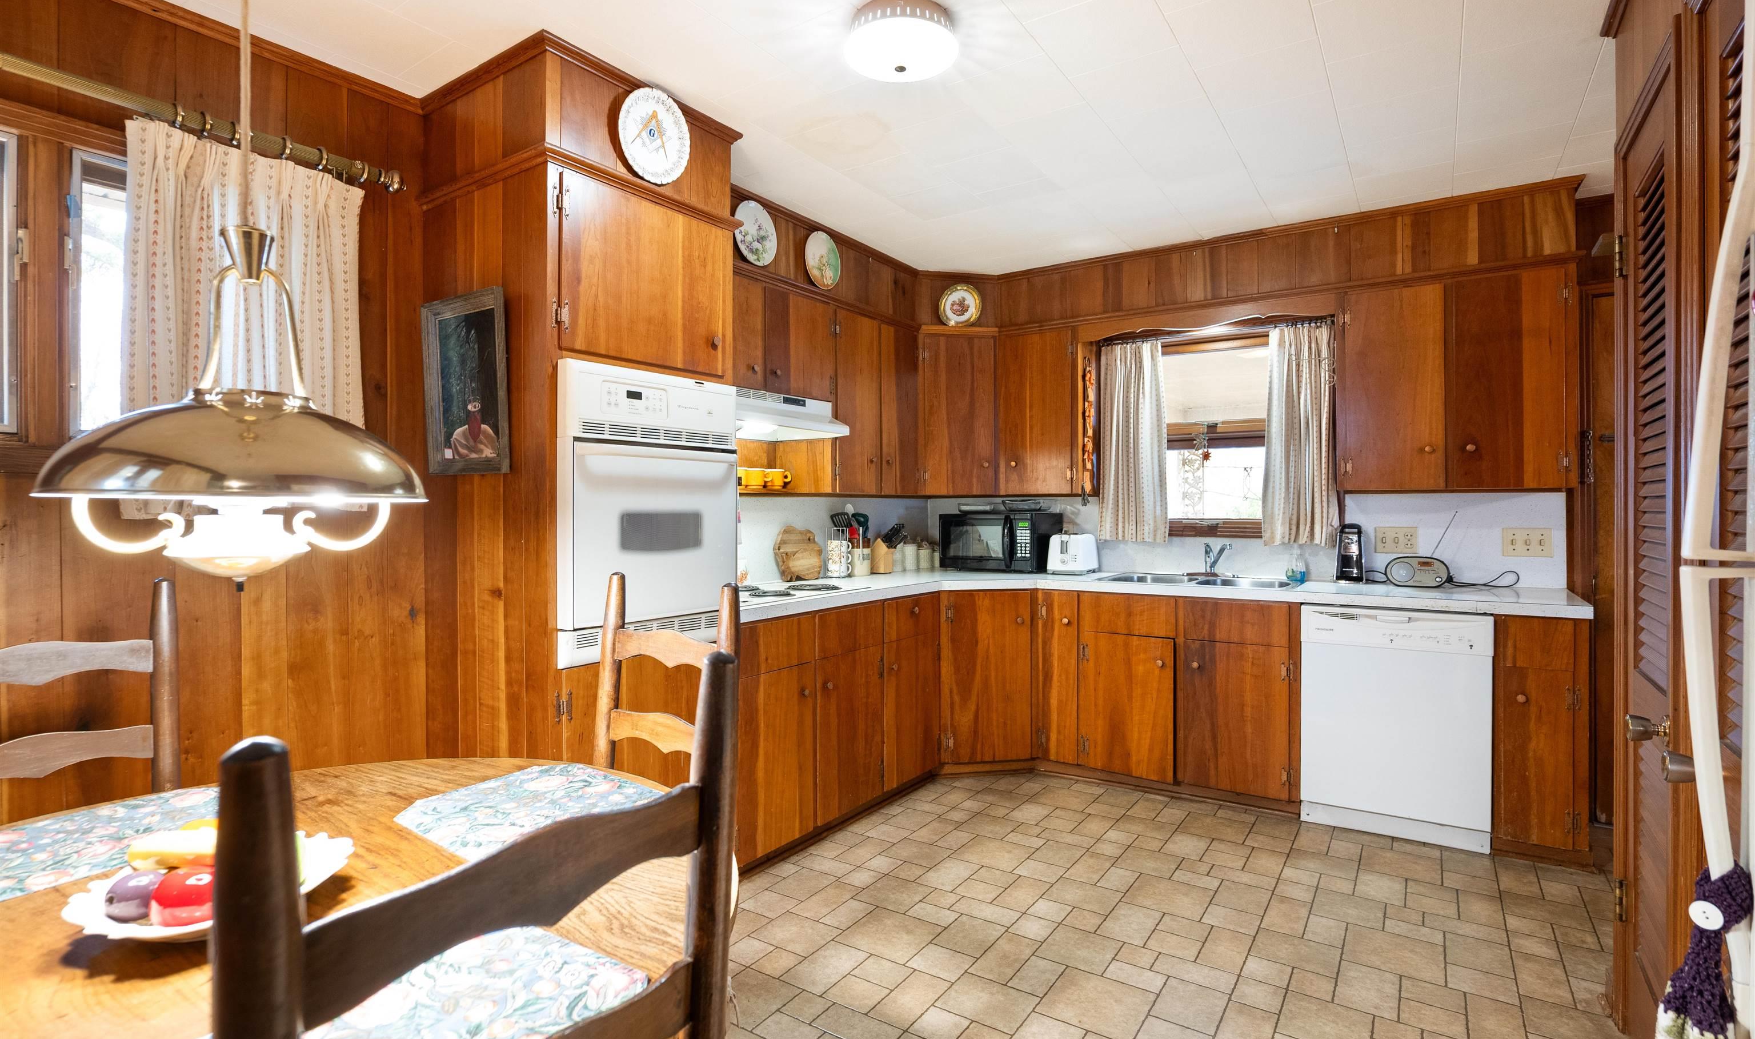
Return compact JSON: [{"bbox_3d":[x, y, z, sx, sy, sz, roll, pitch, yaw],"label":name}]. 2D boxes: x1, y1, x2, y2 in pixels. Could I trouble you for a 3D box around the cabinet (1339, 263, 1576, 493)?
[{"bbox_3d":[2.359,-0.532,3.223,0.760,0.830,0.320,0,1,34],"label":"cabinet"}]

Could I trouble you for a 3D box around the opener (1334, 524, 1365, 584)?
[{"bbox_3d":[2.110,0.158,3.478,0.106,0.262,0.120,0,1,34],"label":"opener"}]

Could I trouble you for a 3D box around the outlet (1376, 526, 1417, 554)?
[{"bbox_3d":[2.301,0.094,3.456,0.160,0.116,0.012,0,1,34],"label":"outlet"}]

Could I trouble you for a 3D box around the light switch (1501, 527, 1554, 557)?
[{"bbox_3d":[2.678,0.096,3.220,0.163,0.115,0.010,0,0,33],"label":"light switch"}]

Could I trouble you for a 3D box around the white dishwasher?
[{"bbox_3d":[2.118,0.774,3.201,0.604,0.856,0.600,0,1,34],"label":"white dishwasher"}]

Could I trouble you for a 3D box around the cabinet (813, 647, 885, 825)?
[{"bbox_3d":[-0.329,0.856,3.311,0.570,0.625,0.460,0,1,34],"label":"cabinet"}]

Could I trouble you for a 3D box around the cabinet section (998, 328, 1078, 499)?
[{"bbox_3d":[0.922,-0.561,4.236,0.425,0.862,0.310,0,1,36],"label":"cabinet section"}]

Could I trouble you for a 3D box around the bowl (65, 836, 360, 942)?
[{"bbox_3d":[-0.831,0.470,0.980,0.283,0.045,0.283,0,1,34],"label":"bowl"}]

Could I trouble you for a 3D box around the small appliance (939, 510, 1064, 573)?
[{"bbox_3d":[0.673,0.122,4.236,0.534,0.304,0.390,0,0,33],"label":"small appliance"}]

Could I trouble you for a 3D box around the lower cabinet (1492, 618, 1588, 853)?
[{"bbox_3d":[2.477,0.750,2.977,0.265,0.810,0.590,0,0,33],"label":"lower cabinet"}]

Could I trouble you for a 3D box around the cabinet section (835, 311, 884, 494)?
[{"bbox_3d":[-0.211,-0.544,3.816,0.310,0.848,0.368,0,1,36],"label":"cabinet section"}]

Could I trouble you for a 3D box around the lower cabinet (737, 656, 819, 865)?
[{"bbox_3d":[-0.576,0.834,2.868,0.580,0.630,0.400,0,0,34],"label":"lower cabinet"}]

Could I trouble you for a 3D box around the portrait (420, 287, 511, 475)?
[{"bbox_3d":[-1.137,-0.366,2.147,0.410,0.485,0.035,0,2,34],"label":"portrait"}]

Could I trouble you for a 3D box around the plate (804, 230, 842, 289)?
[{"bbox_3d":[-0.226,-1.101,3.311,0.030,0.242,0.242,-7,-4,34],"label":"plate"}]

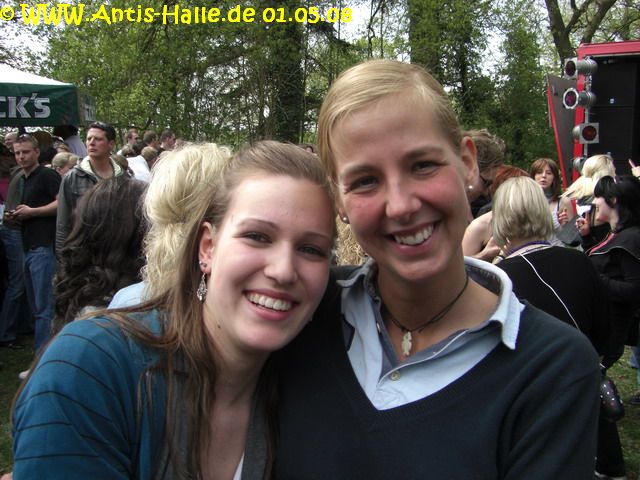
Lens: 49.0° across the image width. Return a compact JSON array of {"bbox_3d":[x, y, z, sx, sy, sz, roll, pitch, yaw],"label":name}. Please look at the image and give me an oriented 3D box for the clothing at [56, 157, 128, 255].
[{"bbox_3d":[-1.460,-0.200,4.650,0.540,0.700,0.310,-1,8,-6],"label":"clothing"}]

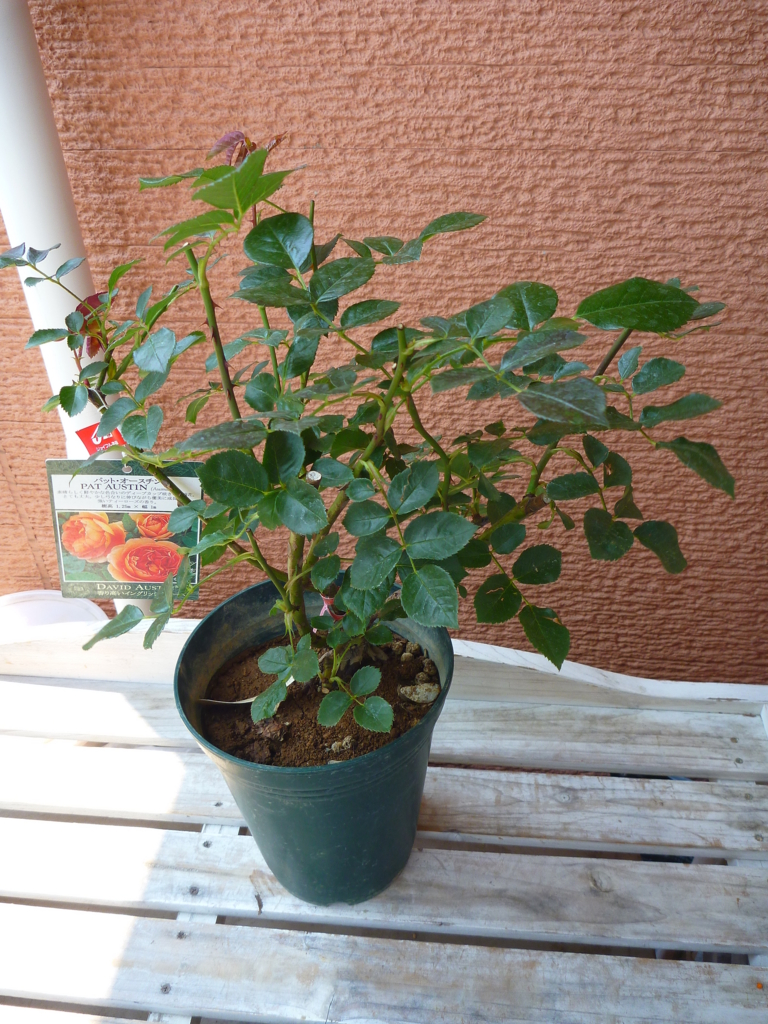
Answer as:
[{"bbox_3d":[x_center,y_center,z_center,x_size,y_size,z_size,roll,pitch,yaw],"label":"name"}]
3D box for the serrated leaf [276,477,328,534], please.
[{"bbox_3d":[-0.050,-0.004,0.504,0.037,0.006,0.028,40,69,13],"label":"serrated leaf"}]

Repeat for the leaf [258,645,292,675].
[{"bbox_3d":[-0.074,0.101,0.567,0.024,0.005,0.021,11,54,11],"label":"leaf"}]

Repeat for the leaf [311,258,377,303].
[{"bbox_3d":[-0.019,-0.115,0.406,0.029,0.007,0.043,31,60,28],"label":"leaf"}]

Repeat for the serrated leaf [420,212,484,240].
[{"bbox_3d":[0.035,-0.145,0.421,0.036,0.005,0.021,-15,42,15],"label":"serrated leaf"}]

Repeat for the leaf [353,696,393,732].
[{"bbox_3d":[-0.008,0.136,0.555,0.031,0.006,0.024,39,60,16],"label":"leaf"}]

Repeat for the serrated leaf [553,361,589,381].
[{"bbox_3d":[0.105,-0.078,0.462,0.021,0.005,0.013,-20,49,-5],"label":"serrated leaf"}]

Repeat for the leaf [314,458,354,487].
[{"bbox_3d":[-0.033,-0.024,0.519,0.028,0.005,0.021,14,55,13],"label":"leaf"}]

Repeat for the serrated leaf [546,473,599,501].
[{"bbox_3d":[0.119,-0.016,0.522,0.035,0.007,0.024,2,47,-9],"label":"serrated leaf"}]

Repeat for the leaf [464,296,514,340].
[{"bbox_3d":[0.056,-0.106,0.448,0.020,0.006,0.038,28,62,20],"label":"leaf"}]

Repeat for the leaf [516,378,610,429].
[{"bbox_3d":[0.087,-0.053,0.402,0.049,0.008,0.031,28,66,26],"label":"leaf"}]

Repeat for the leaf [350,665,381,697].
[{"bbox_3d":[-0.012,0.112,0.552,0.018,0.007,0.026,42,74,14],"label":"leaf"}]

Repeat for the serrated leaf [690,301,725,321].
[{"bbox_3d":[0.185,-0.115,0.474,0.027,0.004,0.014,-20,46,-10],"label":"serrated leaf"}]

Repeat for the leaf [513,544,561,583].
[{"bbox_3d":[0.095,0.033,0.517,0.035,0.008,0.025,-30,74,1],"label":"leaf"}]

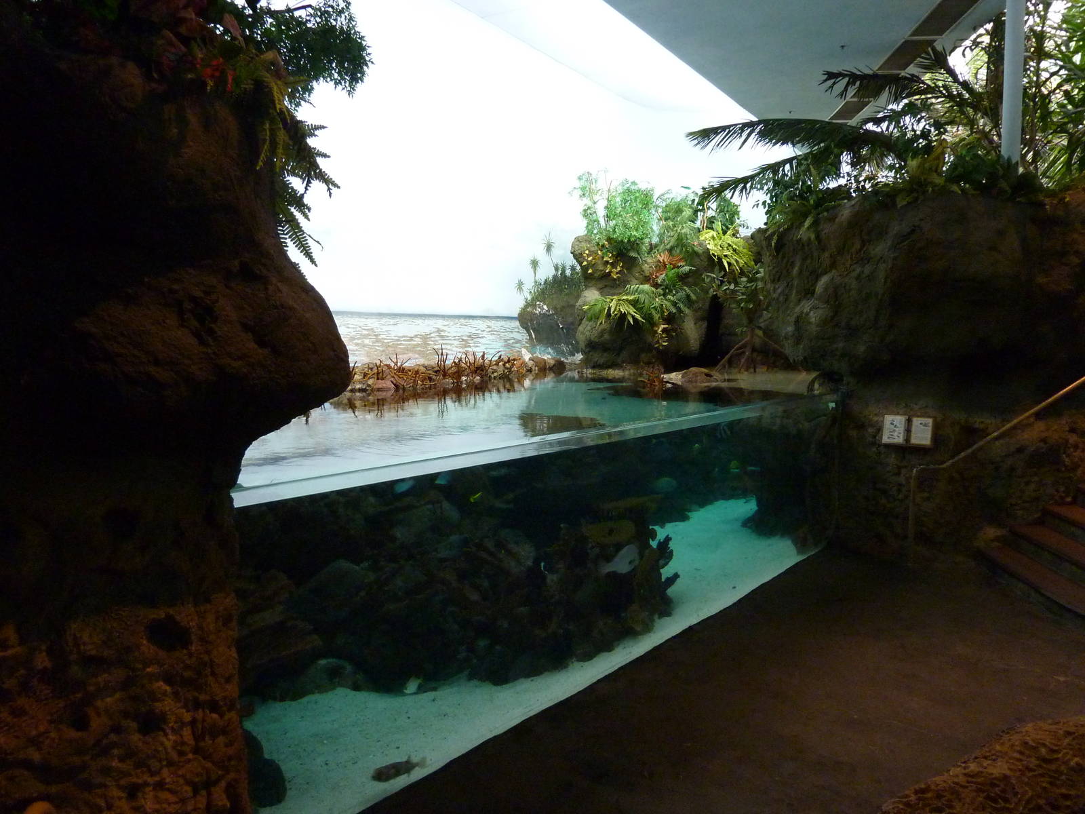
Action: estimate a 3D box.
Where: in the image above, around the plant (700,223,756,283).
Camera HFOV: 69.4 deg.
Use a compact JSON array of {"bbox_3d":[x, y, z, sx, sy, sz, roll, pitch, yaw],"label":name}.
[{"bbox_3d":[2.911,-2.455,12.400,0.880,0.900,0.800,1,4,14],"label":"plant"}]

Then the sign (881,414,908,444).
[{"bbox_3d":[3.353,0.216,7.450,0.225,0.285,0.030,3,-7,27],"label":"sign"}]

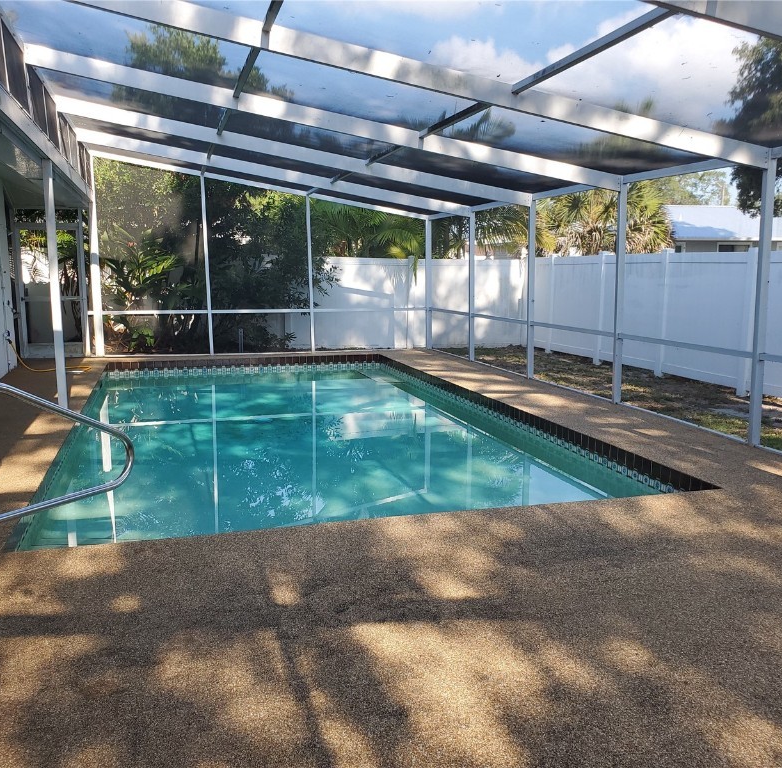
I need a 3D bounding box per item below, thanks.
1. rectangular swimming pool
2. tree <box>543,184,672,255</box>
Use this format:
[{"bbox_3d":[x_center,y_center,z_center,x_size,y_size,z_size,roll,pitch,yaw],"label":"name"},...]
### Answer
[{"bbox_3d":[-1.143,0.834,9.068,4.600,1.300,8.950,-2,9,-16],"label":"rectangular swimming pool"},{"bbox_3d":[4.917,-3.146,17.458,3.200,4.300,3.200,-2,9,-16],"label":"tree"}]

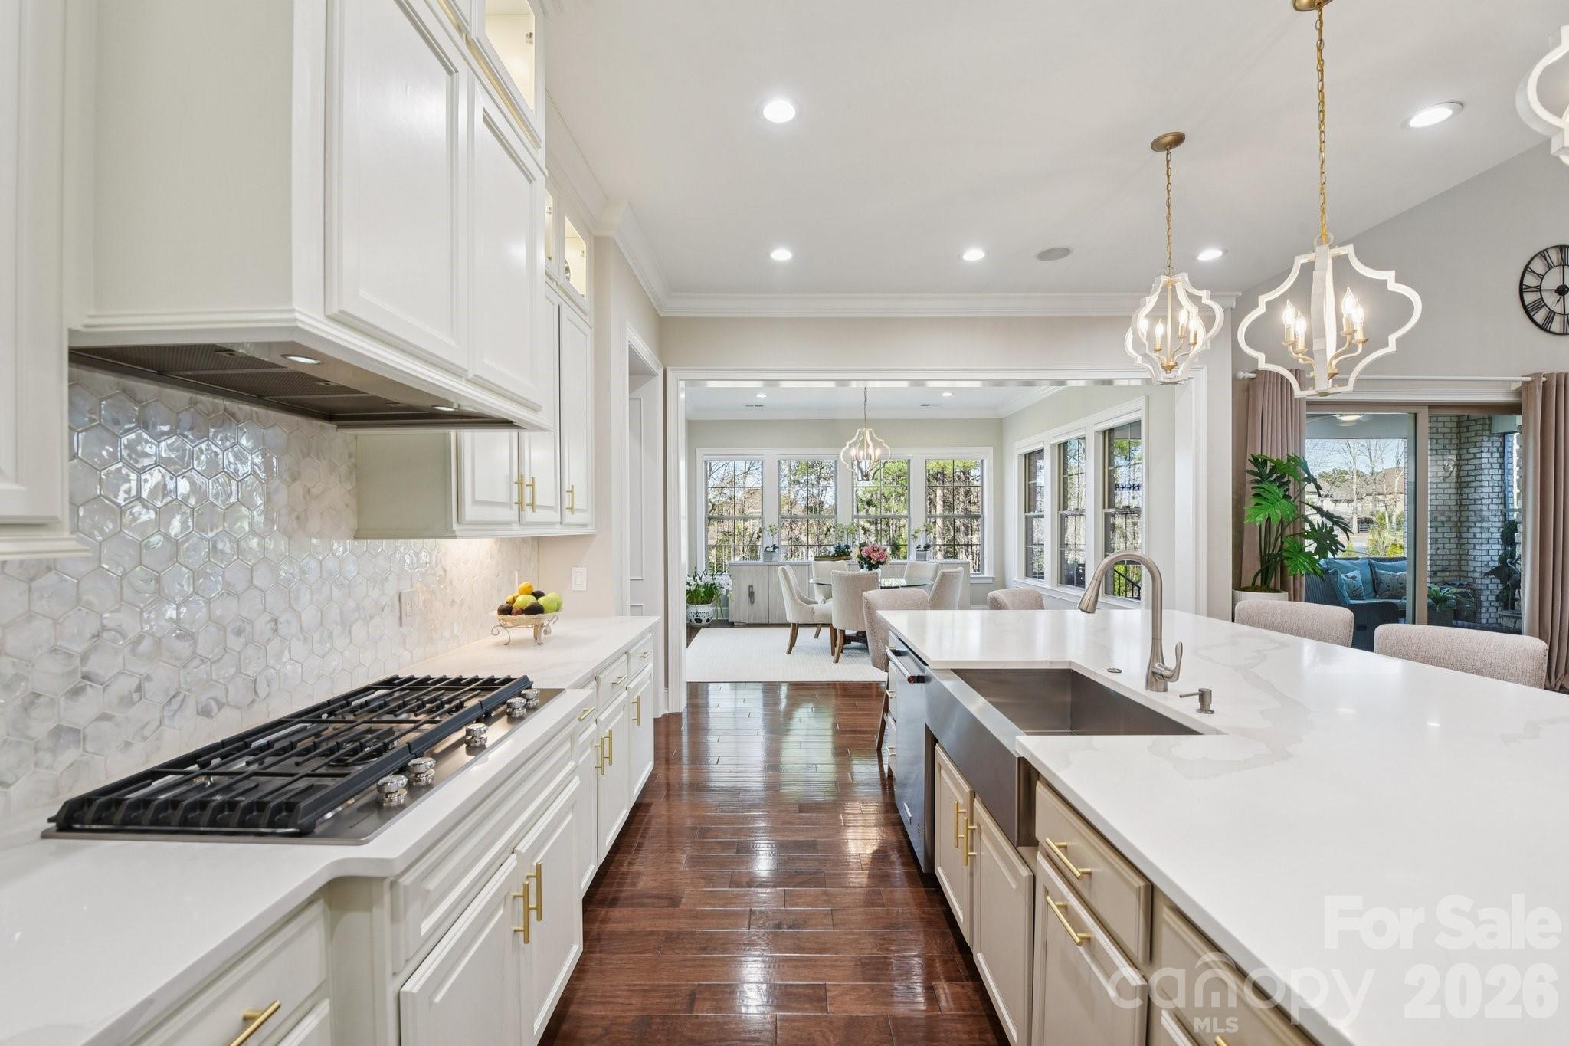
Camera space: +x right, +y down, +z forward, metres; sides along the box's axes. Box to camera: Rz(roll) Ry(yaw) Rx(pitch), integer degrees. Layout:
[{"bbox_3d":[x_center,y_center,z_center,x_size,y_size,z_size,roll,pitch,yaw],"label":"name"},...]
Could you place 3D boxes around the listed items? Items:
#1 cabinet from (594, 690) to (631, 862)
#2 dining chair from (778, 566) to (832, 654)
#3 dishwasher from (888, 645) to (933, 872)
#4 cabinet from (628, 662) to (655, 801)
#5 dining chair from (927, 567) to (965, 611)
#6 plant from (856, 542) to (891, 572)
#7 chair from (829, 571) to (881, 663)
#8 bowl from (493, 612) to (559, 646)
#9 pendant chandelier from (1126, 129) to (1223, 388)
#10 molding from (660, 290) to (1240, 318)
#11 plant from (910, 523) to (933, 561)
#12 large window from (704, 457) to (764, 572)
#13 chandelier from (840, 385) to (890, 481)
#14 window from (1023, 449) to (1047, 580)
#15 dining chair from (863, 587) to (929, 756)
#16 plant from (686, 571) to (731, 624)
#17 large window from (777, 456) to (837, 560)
[{"bbox_3d":[-0.975,0.990,2.640,0.600,0.570,0.490,0,0,0],"label":"cabinet"},{"bbox_3d":[0.270,0.945,7.130,0.630,0.930,0.530,0,0,7],"label":"dining chair"},{"bbox_3d":[0.800,0.925,2.700,0.620,0.780,0.600,0,0,0],"label":"dishwasher"},{"bbox_3d":[-0.975,0.990,3.170,0.600,0.570,0.520,0,0,0],"label":"cabinet"},{"bbox_3d":[1.520,0.945,6.780,0.630,0.930,0.530,0,0,41],"label":"dining chair"},{"bbox_3d":[1.010,0.405,7.370,0.390,0.370,0.380,0,0,0],"label":"plant"},{"bbox_3d":[0.770,0.925,6.750,0.500,0.920,0.620,0,0,15],"label":"chair"},{"bbox_3d":[-1.035,0.417,2.620,0.260,0.120,0.240,0,0,0],"label":"bowl"},{"bbox_3d":[1.670,-1.130,2.845,0.440,1.050,0.440,0,0,-32],"label":"pendant chandelier"},{"bbox_3d":[1.175,-1.580,4.730,4.170,0.150,0.120,0,0,0],"label":"molding"},{"bbox_3d":[1.930,0.275,9.140,0.310,0.510,0.240,0,0,0],"label":"plant"},{"bbox_3d":[-0.745,-0.100,9.450,0.840,1.650,0.120,0,0,0],"label":"large window"},{"bbox_3d":[0.885,-1.050,7.170,0.560,1.190,0.560,0,0,0],"label":"chandelier"},{"bbox_3d":[3.200,-0.100,8.280,0.120,1.640,0.870,0,0,0],"label":"window"},{"bbox_3d":[0.720,0.900,3.880,0.470,0.980,0.600,0,0,0],"label":"dining chair"},{"bbox_3d":[-1.030,1.010,8.850,0.630,0.770,0.580,0,0,0],"label":"plant"},{"bbox_3d":[0.337,-0.100,9.450,0.850,1.650,0.120,0,0,0],"label":"large window"}]

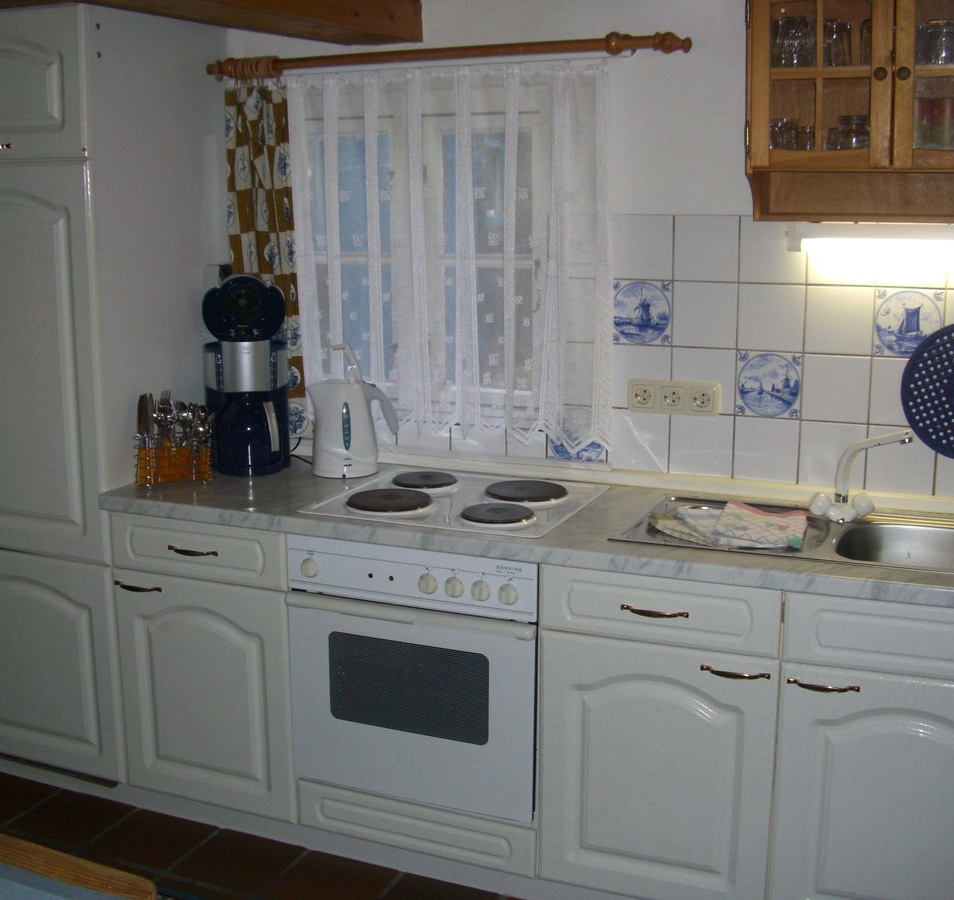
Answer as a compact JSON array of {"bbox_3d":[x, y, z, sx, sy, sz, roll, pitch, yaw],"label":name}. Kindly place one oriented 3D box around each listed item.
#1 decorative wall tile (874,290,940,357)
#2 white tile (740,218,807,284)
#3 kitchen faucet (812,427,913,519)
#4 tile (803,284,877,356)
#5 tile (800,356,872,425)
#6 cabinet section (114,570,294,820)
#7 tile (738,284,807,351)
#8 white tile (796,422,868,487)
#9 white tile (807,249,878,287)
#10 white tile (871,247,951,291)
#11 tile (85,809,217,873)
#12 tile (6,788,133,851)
[{"bbox_3d":[0.931,-0.272,2.839,0.150,0.150,0.009,5,12,24],"label":"decorative wall tile"},{"bbox_3d":[0.670,-0.452,2.980,0.152,0.152,0.010,5,12,23],"label":"white tile"},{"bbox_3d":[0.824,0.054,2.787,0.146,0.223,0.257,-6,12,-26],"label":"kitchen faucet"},{"bbox_3d":[0.801,-0.287,2.912,0.150,0.150,0.008,5,12,23],"label":"tile"},{"bbox_3d":[0.797,-0.137,2.927,0.150,0.150,0.009,5,12,24],"label":"tile"},{"bbox_3d":[-0.535,0.528,3.381,0.495,0.570,0.570,5,12,23],"label":"cabinet section"},{"bbox_3d":[0.661,-0.296,2.959,0.150,0.150,0.009,5,12,24],"label":"tile"},{"bbox_3d":[0.803,0.011,2.971,0.150,0.150,0.008,5,12,23],"label":"white tile"},{"bbox_3d":[0.794,-0.432,2.870,0.150,0.150,0.009,5,12,24],"label":"white tile"},{"bbox_3d":[0.935,-0.422,2.825,0.150,0.150,0.008,5,12,23],"label":"white tile"},{"bbox_3d":[-0.772,0.934,3.188,0.243,0.012,0.232,5,12,23],"label":"tile"},{"bbox_3d":[-1.016,0.928,3.310,0.250,0.012,0.242,5,12,23],"label":"tile"}]

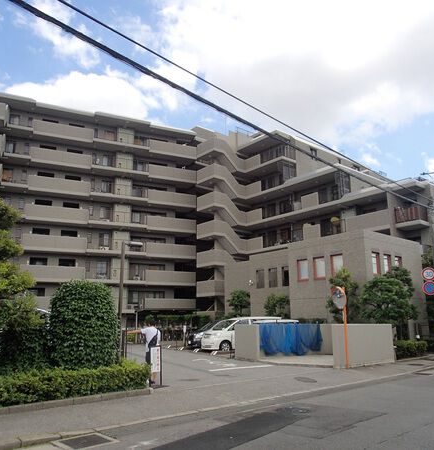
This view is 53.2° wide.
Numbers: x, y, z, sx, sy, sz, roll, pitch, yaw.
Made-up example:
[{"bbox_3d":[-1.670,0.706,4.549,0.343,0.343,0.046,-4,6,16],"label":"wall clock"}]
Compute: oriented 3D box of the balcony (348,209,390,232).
[{"bbox_3d":[11.989,-0.247,33.471,1.300,1.250,3.393,10,-16,-40],"label":"balcony"}]

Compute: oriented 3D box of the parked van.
[{"bbox_3d":[1.598,6.343,25.405,4.700,1.900,1.820,6,-14,-26],"label":"parked van"}]

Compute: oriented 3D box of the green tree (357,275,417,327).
[{"bbox_3d":[8.887,4.652,22.414,2.900,3.900,2.800,-5,-13,21],"label":"green tree"}]

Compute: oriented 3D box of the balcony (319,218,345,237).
[{"bbox_3d":[9.833,0.381,35.537,1.300,1.150,2.372,10,-16,-40],"label":"balcony"}]

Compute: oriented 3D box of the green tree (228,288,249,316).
[{"bbox_3d":[1.812,7.494,36.234,1.950,4.334,1.950,0,-12,0],"label":"green tree"}]

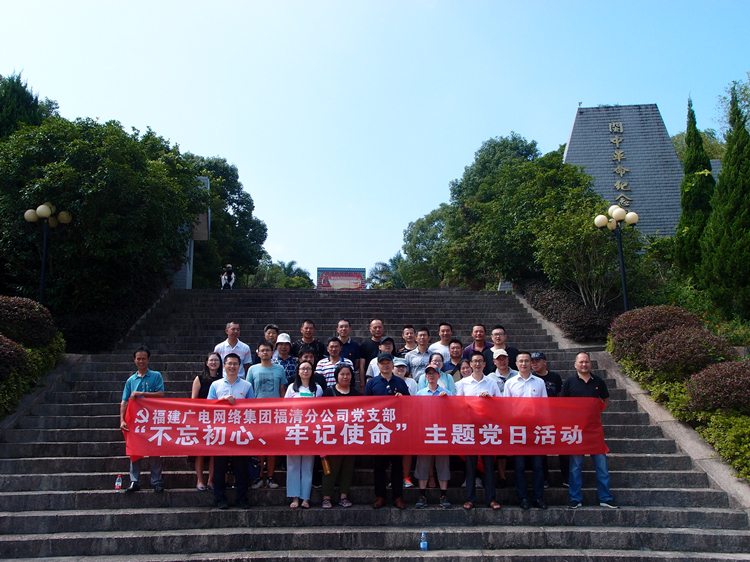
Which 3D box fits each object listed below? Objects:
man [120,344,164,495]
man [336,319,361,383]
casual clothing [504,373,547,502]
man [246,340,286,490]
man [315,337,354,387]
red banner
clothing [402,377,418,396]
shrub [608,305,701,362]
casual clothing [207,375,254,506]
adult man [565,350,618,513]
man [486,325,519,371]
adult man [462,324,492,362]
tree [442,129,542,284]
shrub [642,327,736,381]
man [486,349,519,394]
[{"bbox_3d":[-2.704,1.590,7.556,0.500,1.661,0.360,2,-13,-8],"label":"man"},{"bbox_3d":[-0.401,1.377,8.552,0.500,1.754,0.300,0,-12,-2],"label":"man"},{"bbox_3d":[1.713,1.762,7.397,0.500,1.433,0.300,-2,-12,6],"label":"casual clothing"},{"bbox_3d":[-1.268,1.553,7.595,0.480,1.711,0.320,1,-13,-5],"label":"man"},{"bbox_3d":[-0.490,1.512,8.064,0.480,1.640,0.320,0,-12,-2],"label":"man"},{"bbox_3d":[-0.115,1.596,7.093,5.320,0.650,0.150,0,-13,-2],"label":"red banner"},{"bbox_3d":[0.332,1.448,7.834,0.430,0.600,0.270,0,-12,0],"label":"clothing"},{"bbox_3d":[4.762,0.908,11.032,1.550,1.022,1.450,-1,-12,0],"label":"shrub"},{"bbox_3d":[-1.620,1.783,7.335,0.540,1.399,0.340,0,-12,-6],"label":"casual clothing"},{"bbox_3d":[2.416,1.647,7.286,0.600,1.727,0.340,-1,-13,3],"label":"adult man"},{"bbox_3d":[1.663,1.416,8.544,0.510,1.673,0.300,-1,-12,5],"label":"man"},{"bbox_3d":[1.363,1.422,8.640,0.490,1.699,0.300,-1,-12,4],"label":"adult man"},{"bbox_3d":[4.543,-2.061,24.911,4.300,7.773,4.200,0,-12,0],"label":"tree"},{"bbox_3d":[5.116,1.215,10.672,1.420,0.925,1.280,0,-12,0],"label":"shrub"},{"bbox_3d":[1.542,1.637,7.795,0.500,1.634,0.300,-1,-12,5],"label":"man"}]

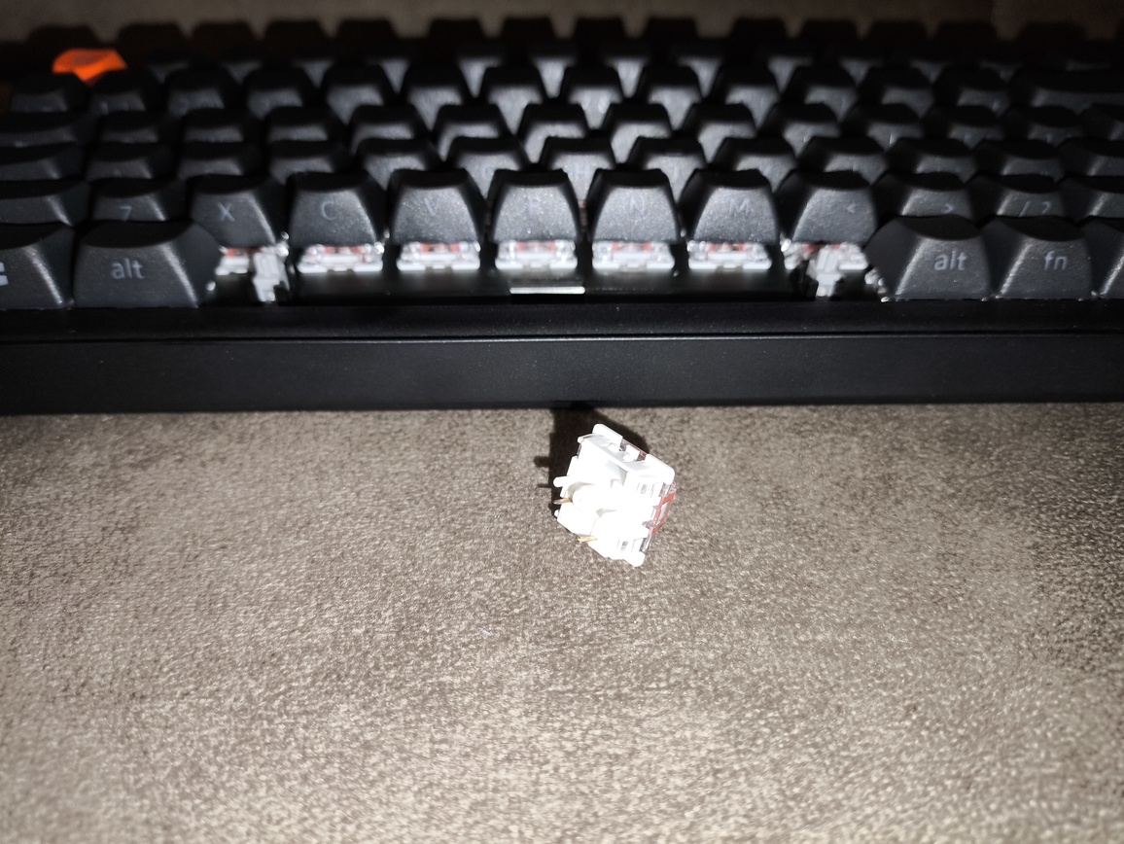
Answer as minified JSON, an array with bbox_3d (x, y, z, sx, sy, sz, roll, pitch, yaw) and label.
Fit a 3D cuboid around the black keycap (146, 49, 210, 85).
[{"bbox_3d":[-0.102,-0.092,0.213,0.018,0.011,0.018,-1,40,-1],"label":"black keycap"}]

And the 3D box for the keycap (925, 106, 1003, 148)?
[{"bbox_3d":[0.093,-0.068,0.190,0.018,0.009,0.018,-1,40,-1],"label":"keycap"}]

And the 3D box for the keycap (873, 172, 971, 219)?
[{"bbox_3d":[0.070,-0.044,0.157,0.018,0.010,0.018,-1,40,-1],"label":"keycap"}]

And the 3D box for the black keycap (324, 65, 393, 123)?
[{"bbox_3d":[-0.049,-0.080,0.200,0.018,0.011,0.018,-1,40,-1],"label":"black keycap"}]

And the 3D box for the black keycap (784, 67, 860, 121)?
[{"bbox_3d":[0.064,-0.081,0.203,0.018,0.011,0.018,-1,40,-1],"label":"black keycap"}]

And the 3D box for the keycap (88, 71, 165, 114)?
[{"bbox_3d":[-0.106,-0.078,0.198,0.018,0.011,0.018,-1,41,-2],"label":"keycap"}]

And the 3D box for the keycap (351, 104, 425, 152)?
[{"bbox_3d":[-0.039,-0.067,0.185,0.018,0.008,0.018,-1,41,-1],"label":"keycap"}]

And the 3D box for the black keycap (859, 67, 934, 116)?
[{"bbox_3d":[0.082,-0.081,0.201,0.018,0.010,0.018,-1,41,-1],"label":"black keycap"}]

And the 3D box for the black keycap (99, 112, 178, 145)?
[{"bbox_3d":[-0.096,-0.065,0.182,0.018,0.009,0.018,-1,40,-1],"label":"black keycap"}]

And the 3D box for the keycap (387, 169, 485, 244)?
[{"bbox_3d":[-0.024,-0.043,0.157,0.018,0.010,0.018,-1,40,-1],"label":"keycap"}]

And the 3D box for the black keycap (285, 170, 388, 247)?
[{"bbox_3d":[-0.043,-0.042,0.155,0.018,0.009,0.018,-1,41,-2],"label":"black keycap"}]

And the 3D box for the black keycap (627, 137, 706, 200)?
[{"bbox_3d":[0.023,-0.055,0.172,0.018,0.009,0.018,-1,41,-2],"label":"black keycap"}]

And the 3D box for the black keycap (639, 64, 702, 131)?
[{"bbox_3d":[0.026,-0.080,0.200,0.018,0.011,0.018,-1,41,-2],"label":"black keycap"}]

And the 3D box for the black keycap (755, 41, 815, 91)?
[{"bbox_3d":[0.059,-0.096,0.218,0.018,0.010,0.018,-1,41,-1],"label":"black keycap"}]

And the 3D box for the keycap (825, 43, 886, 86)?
[{"bbox_3d":[0.078,-0.096,0.222,0.018,0.011,0.018,-1,40,-1],"label":"keycap"}]

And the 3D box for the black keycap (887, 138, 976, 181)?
[{"bbox_3d":[0.079,-0.056,0.172,0.018,0.009,0.018,-1,40,-1],"label":"black keycap"}]

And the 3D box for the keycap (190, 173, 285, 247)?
[{"bbox_3d":[-0.062,-0.042,0.155,0.018,0.009,0.018,-1,41,-2],"label":"keycap"}]

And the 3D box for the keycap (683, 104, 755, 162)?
[{"bbox_3d":[0.036,-0.067,0.187,0.018,0.009,0.018,-1,41,-2],"label":"keycap"}]

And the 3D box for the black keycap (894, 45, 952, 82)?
[{"bbox_3d":[0.097,-0.096,0.222,0.018,0.011,0.018,-1,40,-1],"label":"black keycap"}]

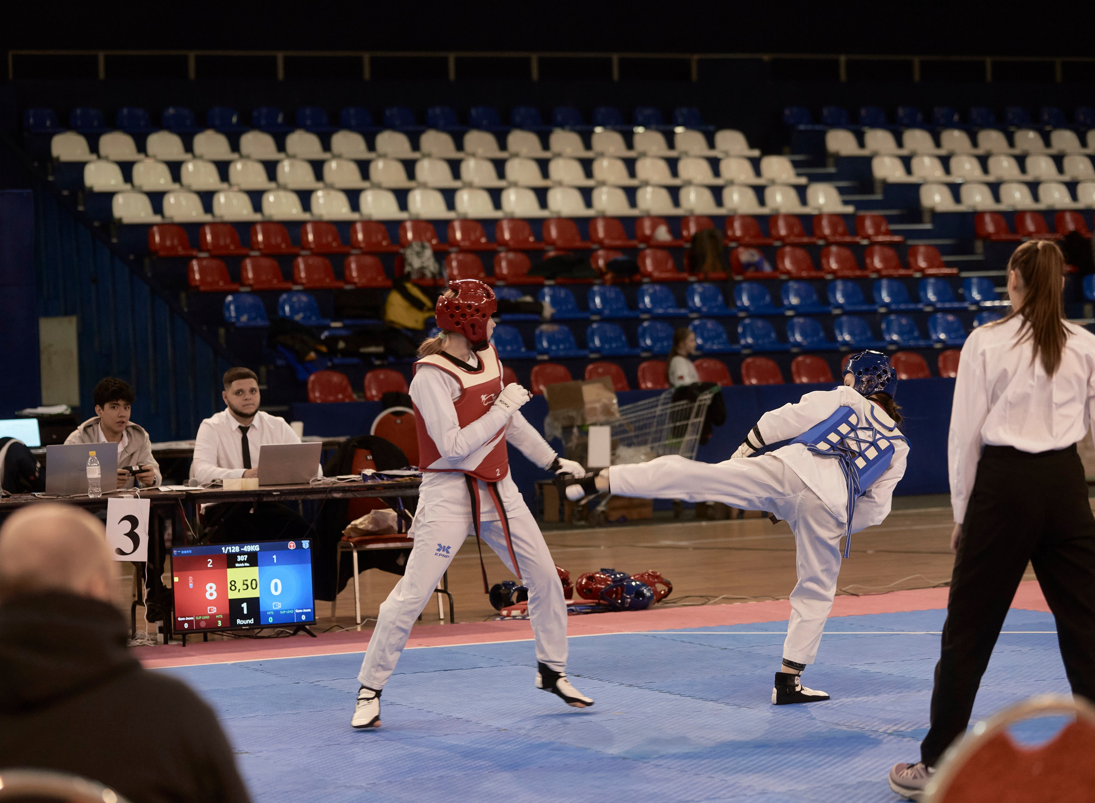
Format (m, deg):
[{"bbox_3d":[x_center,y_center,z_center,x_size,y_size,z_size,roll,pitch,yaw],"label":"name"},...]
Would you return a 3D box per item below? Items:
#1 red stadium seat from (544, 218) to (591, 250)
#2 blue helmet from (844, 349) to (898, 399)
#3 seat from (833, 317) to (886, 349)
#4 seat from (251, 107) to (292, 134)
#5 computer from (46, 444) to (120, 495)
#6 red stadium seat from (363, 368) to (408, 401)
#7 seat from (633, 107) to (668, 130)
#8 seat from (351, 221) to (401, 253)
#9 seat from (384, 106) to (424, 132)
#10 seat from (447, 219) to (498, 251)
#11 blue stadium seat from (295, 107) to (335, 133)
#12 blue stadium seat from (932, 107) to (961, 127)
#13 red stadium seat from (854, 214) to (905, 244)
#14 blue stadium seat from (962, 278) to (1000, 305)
[{"bbox_3d":[0.180,-1.522,30.330,0.370,0.277,0.350,-2,2,-25],"label":"red stadium seat"},{"bbox_3d":[1.246,-0.089,12.900,0.245,0.250,0.210,2,-15,0],"label":"blue helmet"},{"bbox_3d":[2.648,-0.584,28.444,0.370,0.277,0.350,-2,2,-25],"label":"seat"},{"bbox_3d":[-2.819,-2.898,34.518,0.405,0.295,0.350,-2,2,-26],"label":"seat"},{"bbox_3d":[-2.258,0.316,16.023,0.355,0.233,0.300,-2,2,-26],"label":"computer"},{"bbox_3d":[-1.233,-0.098,26.703,0.405,0.295,0.350,-2,2,-26],"label":"red stadium seat"},{"bbox_3d":[1.102,-2.887,34.322,0.360,0.285,0.375,-2,2,-25],"label":"seat"},{"bbox_3d":[-1.515,-1.449,29.535,0.370,0.277,0.350,-2,2,-25],"label":"seat"},{"bbox_3d":[-1.451,-2.901,34.461,0.405,0.295,0.360,-2,2,-27],"label":"seat"},{"bbox_3d":[-0.679,-1.490,29.968,0.370,0.290,0.345,-2,2,-25],"label":"seat"},{"bbox_3d":[-2.373,-2.949,34.818,0.395,0.295,0.360,-2,2,-25],"label":"blue stadium seat"},{"bbox_3d":[4.432,-3.074,36.442,0.370,0.290,0.345,-2,2,-25],"label":"blue stadium seat"},{"bbox_3d":[3.150,-1.643,31.780,0.370,0.290,0.345,-2,2,-25],"label":"red stadium seat"},{"bbox_3d":[4.125,-1.041,31.469,0.405,0.295,0.350,-2,2,-26],"label":"blue stadium seat"}]

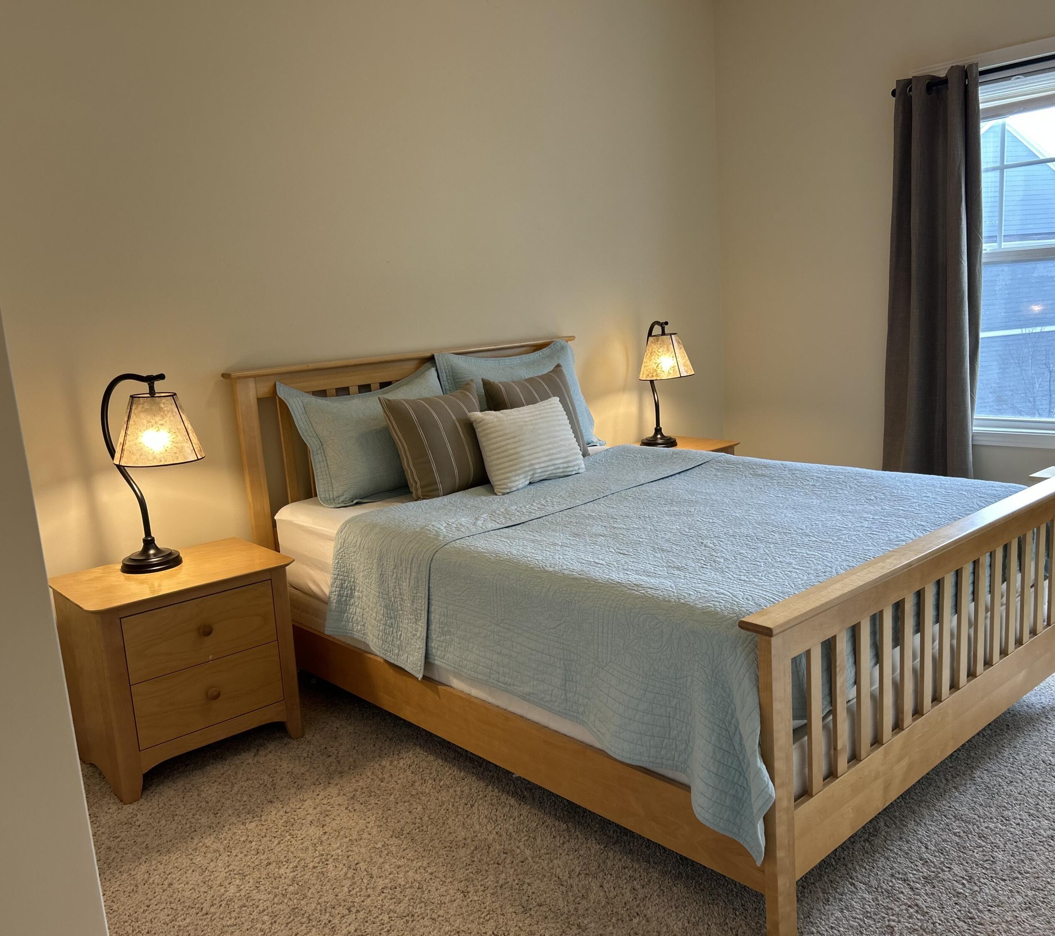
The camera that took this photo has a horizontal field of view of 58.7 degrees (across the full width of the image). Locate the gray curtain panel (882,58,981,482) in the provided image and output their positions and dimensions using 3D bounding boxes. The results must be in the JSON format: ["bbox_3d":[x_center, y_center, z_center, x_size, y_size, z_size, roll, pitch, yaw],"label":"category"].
[{"bbox_3d":[1.809,-0.639,4.209,0.130,2.140,0.440,-12,13,-41],"label":"gray curtain panel"}]

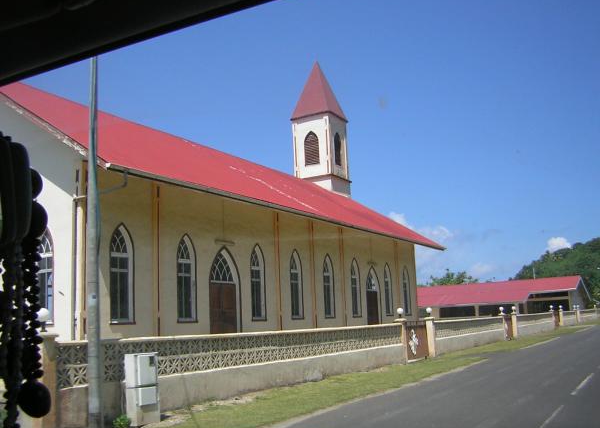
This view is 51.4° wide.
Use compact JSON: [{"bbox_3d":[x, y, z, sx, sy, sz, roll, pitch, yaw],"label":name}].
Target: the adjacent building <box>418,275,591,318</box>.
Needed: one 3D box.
[{"bbox_3d":[23.577,10.813,75.815,20.000,5.084,14.960,-8,-11,30],"label":"adjacent building"}]

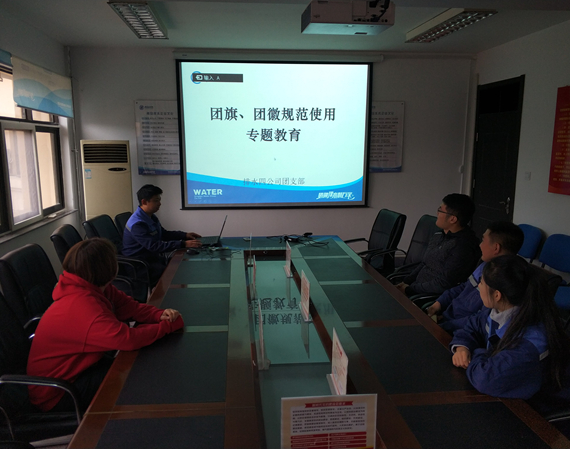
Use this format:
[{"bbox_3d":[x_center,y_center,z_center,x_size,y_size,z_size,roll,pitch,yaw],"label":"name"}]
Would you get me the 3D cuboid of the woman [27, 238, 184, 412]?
[{"bbox_3d":[-0.830,0.653,2.183,0.760,1.180,0.500,-3,10,-19],"label":"woman"}]

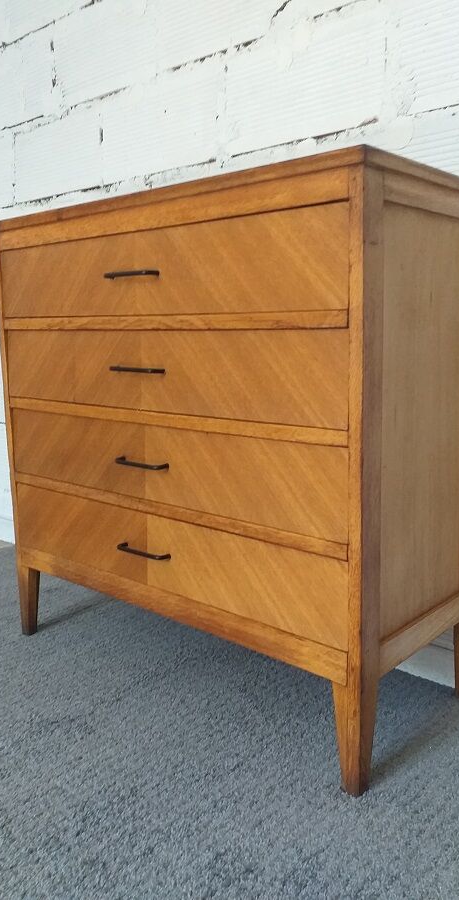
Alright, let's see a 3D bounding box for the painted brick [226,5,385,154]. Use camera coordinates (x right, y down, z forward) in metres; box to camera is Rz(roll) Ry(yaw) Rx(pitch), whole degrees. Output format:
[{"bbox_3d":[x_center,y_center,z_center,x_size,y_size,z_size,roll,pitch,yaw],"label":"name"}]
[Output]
[{"bbox_3d":[0.172,-0.740,1.384,0.374,0.209,0.110,8,14,39],"label":"painted brick"}]

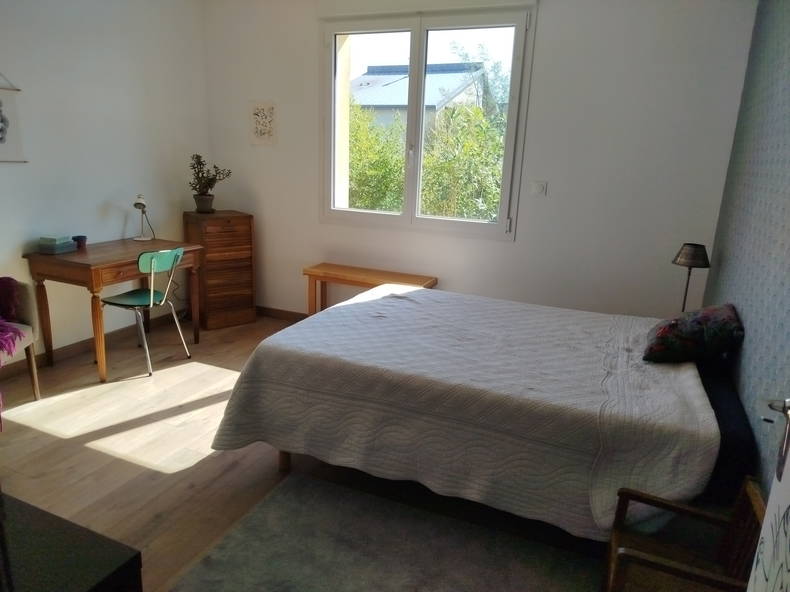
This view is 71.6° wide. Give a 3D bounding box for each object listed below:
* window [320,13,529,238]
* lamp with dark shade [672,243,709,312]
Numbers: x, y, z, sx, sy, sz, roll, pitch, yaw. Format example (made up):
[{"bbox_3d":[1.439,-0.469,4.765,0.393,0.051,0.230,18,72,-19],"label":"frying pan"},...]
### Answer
[{"bbox_3d":[0.157,-1.273,4.185,1.620,1.560,0.090,8,15,21],"label":"window"},{"bbox_3d":[1.856,-0.056,3.487,0.205,0.560,0.205,10,16,28],"label":"lamp with dark shade"}]

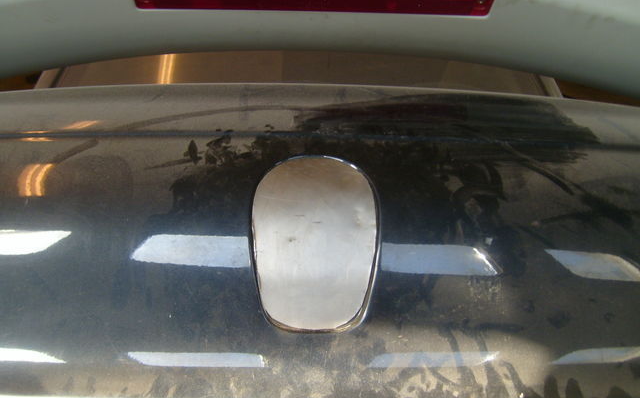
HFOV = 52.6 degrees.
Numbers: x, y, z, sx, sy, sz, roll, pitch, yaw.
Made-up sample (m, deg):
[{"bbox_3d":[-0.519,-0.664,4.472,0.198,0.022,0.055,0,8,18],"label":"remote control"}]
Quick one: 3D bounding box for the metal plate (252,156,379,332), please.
[{"bbox_3d":[-0.004,0.044,0.640,0.122,0.178,0.014,1,-10,1],"label":"metal plate"}]

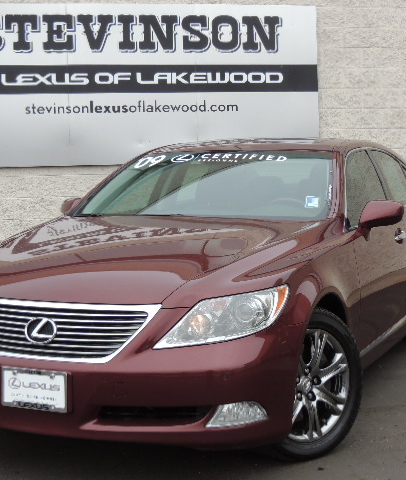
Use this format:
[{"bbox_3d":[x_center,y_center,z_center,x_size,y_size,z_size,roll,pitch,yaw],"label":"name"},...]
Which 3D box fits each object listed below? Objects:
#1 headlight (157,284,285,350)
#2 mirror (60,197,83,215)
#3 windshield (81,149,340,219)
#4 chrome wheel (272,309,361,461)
[{"bbox_3d":[0.084,0.308,3.661,0.420,0.225,0.450,2,5,25],"label":"headlight"},{"bbox_3d":[-0.798,-0.171,5.594,0.230,0.150,0.150,2,5,25],"label":"mirror"},{"bbox_3d":[0.044,-0.309,5.143,1.490,0.390,0.780,2,5,25],"label":"windshield"},{"bbox_3d":[0.416,0.626,4.184,0.690,0.690,0.240,-4,6,-33],"label":"chrome wheel"}]

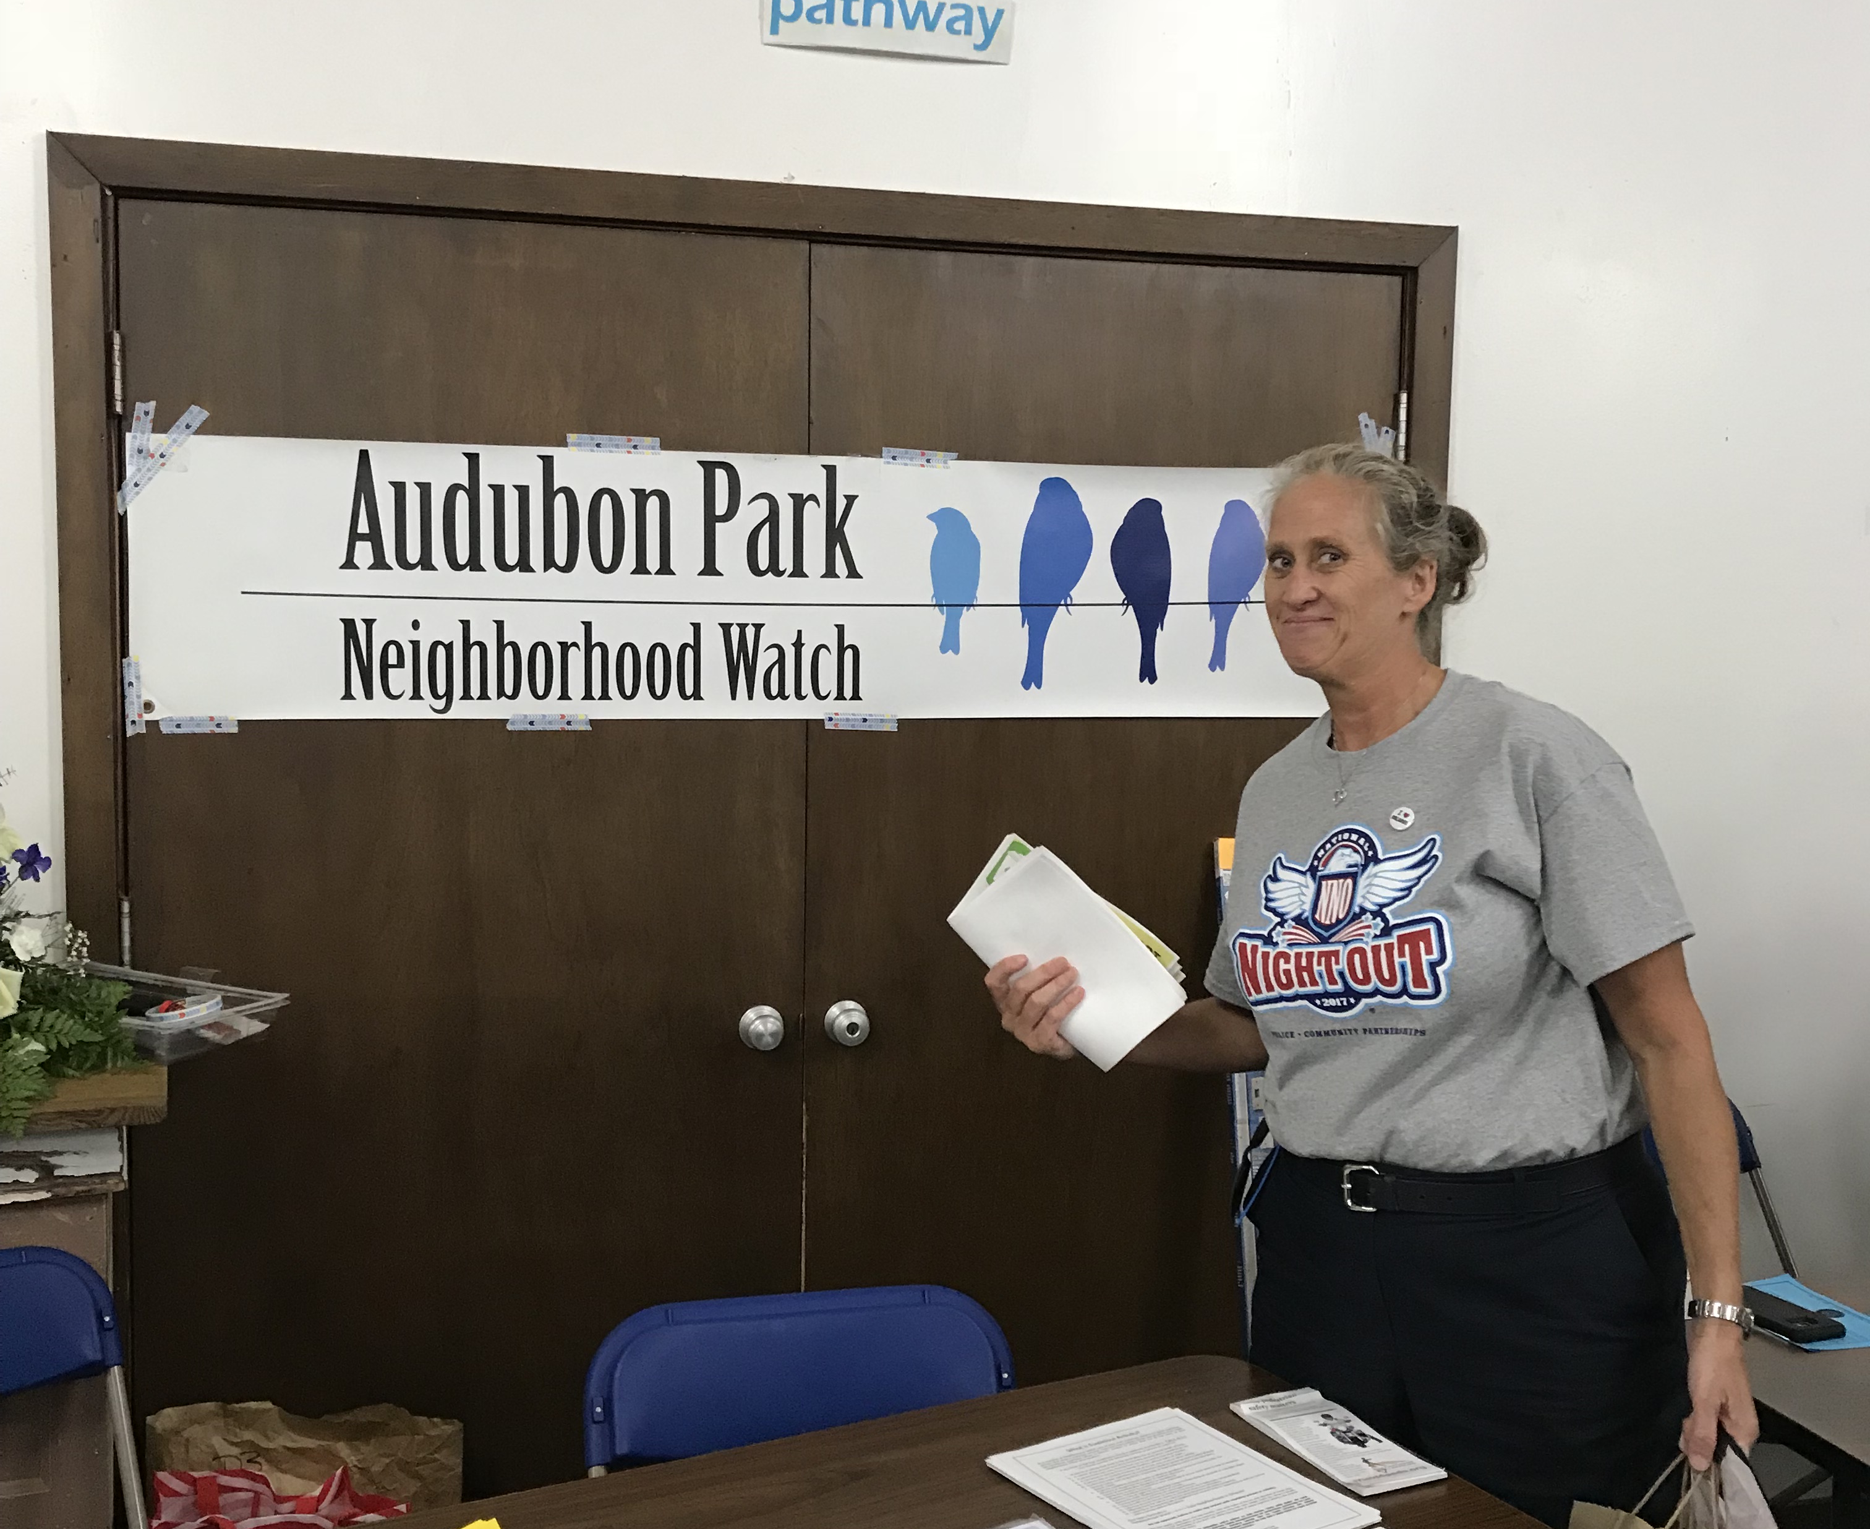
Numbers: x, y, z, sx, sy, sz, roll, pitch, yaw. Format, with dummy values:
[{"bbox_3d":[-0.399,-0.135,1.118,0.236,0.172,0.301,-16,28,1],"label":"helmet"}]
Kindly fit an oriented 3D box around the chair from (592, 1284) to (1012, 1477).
[{"bbox_3d":[-0.093,0.978,2.005,0.460,0.790,0.480,0,5,-14],"label":"chair"}]

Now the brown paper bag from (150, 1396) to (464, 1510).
[{"bbox_3d":[-0.828,1.087,2.656,0.370,0.450,0.210,0,5,-15],"label":"brown paper bag"}]

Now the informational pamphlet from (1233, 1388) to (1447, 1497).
[{"bbox_3d":[0.378,0.638,1.908,0.097,0.015,0.222,-1,5,-24],"label":"informational pamphlet"}]

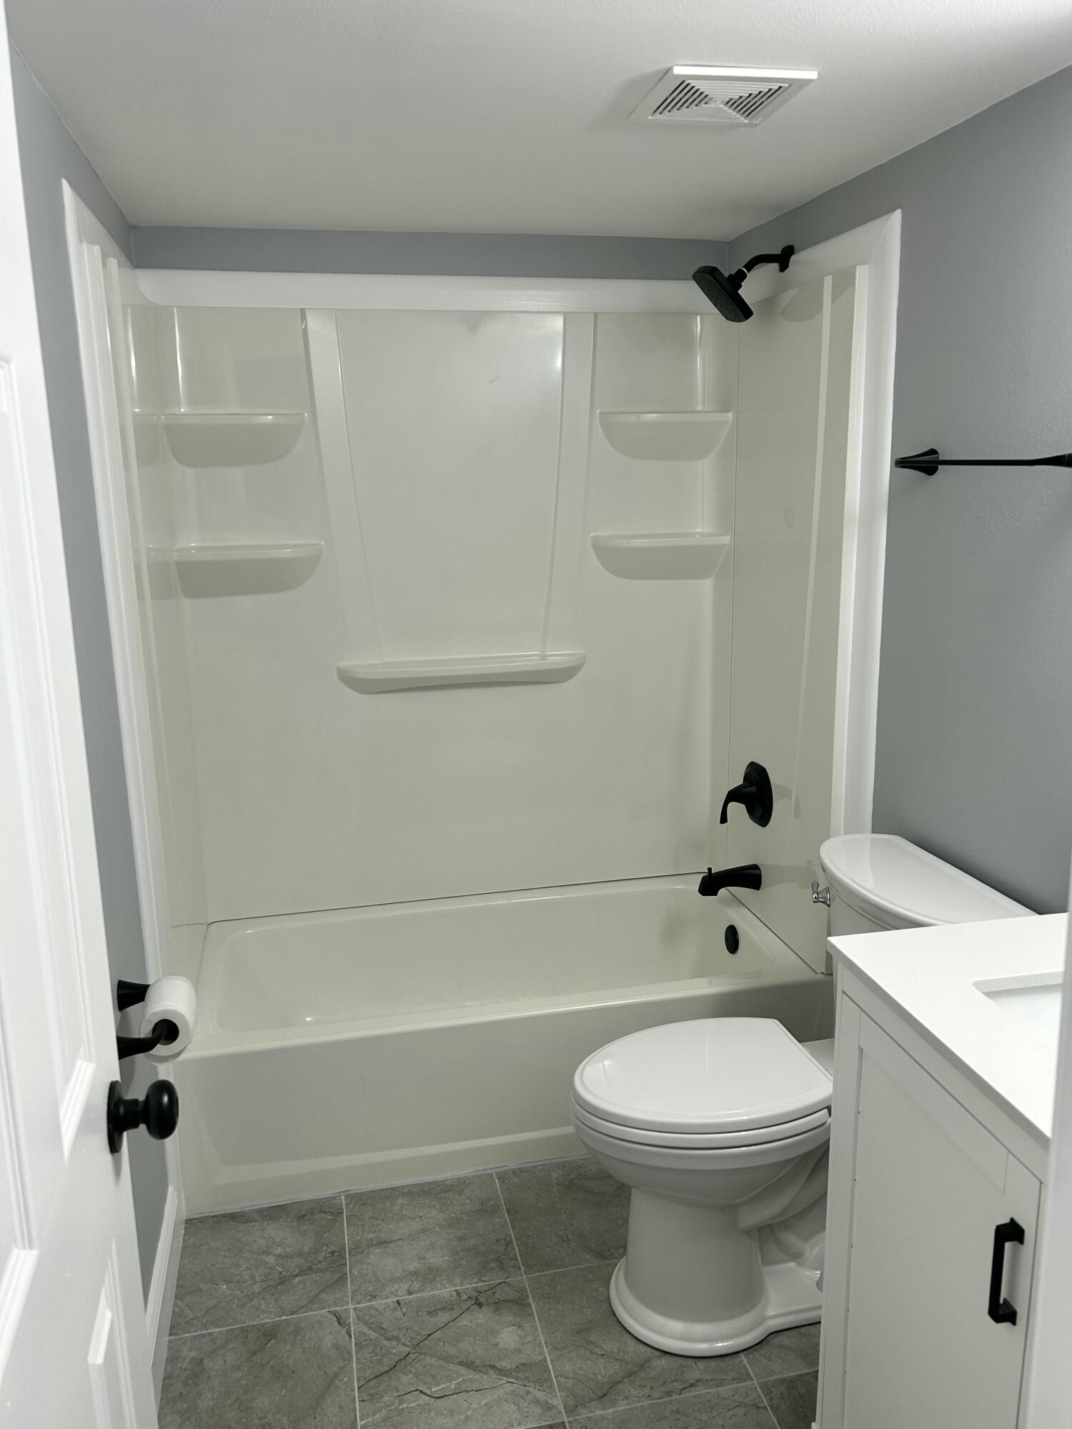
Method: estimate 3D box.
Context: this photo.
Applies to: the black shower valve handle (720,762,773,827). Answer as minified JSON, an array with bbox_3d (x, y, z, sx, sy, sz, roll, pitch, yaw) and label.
[{"bbox_3d":[0.530,0.212,2.780,0.103,0.151,0.153,-4,13,-12],"label":"black shower valve handle"}]

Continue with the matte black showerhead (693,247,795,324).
[{"bbox_3d":[0.473,-0.983,2.446,0.216,0.160,0.135,-4,14,-12],"label":"matte black showerhead"}]

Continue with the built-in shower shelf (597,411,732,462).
[{"bbox_3d":[0.340,-0.731,2.808,0.345,0.128,0.103,-4,13,-12],"label":"built-in shower shelf"}]

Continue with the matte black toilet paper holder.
[{"bbox_3d":[-0.619,0.478,1.693,0.098,0.058,0.195,-4,14,-12],"label":"matte black toilet paper holder"}]

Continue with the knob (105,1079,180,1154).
[{"bbox_3d":[-0.371,0.380,1.026,0.062,0.067,0.067,-4,14,-12],"label":"knob"}]

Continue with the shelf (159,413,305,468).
[{"bbox_3d":[-0.708,-0.651,2.541,0.340,0.125,0.105,-4,14,-12],"label":"shelf"}]

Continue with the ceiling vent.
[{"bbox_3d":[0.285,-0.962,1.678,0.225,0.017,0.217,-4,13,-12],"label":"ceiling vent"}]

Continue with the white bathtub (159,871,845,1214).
[{"bbox_3d":[-0.104,0.764,2.732,1.497,0.373,0.721,-4,13,-12],"label":"white bathtub"}]

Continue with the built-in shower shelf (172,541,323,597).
[{"bbox_3d":[-0.706,-0.356,2.657,0.361,0.130,0.103,-4,13,-12],"label":"built-in shower shelf"}]

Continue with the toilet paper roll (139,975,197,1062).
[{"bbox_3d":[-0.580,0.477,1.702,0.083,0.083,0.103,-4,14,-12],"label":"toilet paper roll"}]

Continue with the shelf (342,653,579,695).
[{"bbox_3d":[-0.179,-0.102,2.829,0.670,0.080,0.108,-4,13,-12],"label":"shelf"}]

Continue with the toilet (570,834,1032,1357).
[{"bbox_3d":[0.429,0.700,1.965,0.722,0.818,0.443,-4,13,-12],"label":"toilet"}]

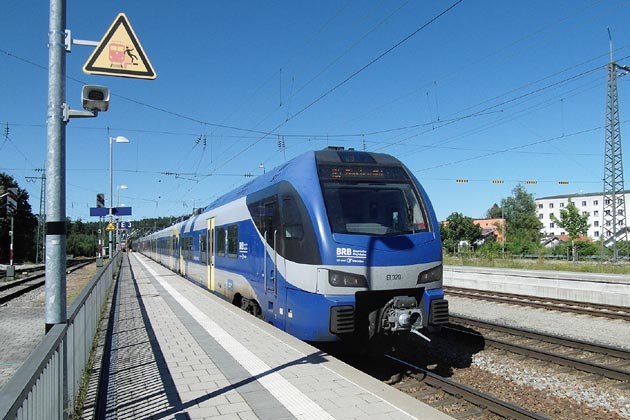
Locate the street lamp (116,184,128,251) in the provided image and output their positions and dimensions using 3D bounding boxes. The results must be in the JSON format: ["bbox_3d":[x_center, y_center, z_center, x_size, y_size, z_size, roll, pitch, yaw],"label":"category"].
[{"bbox_3d":[-15.100,1.200,33.000,0.850,6.200,0.320,2,-4,-25],"label":"street lamp"}]

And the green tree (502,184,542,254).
[{"bbox_3d":[29.600,1.600,60.000,5.700,10.500,5.700,2,-4,-26],"label":"green tree"}]

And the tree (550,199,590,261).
[{"bbox_3d":[26.200,2.100,43.000,4.100,6.500,4.100,2,-4,-26],"label":"tree"}]

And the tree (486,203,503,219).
[{"bbox_3d":[38.700,4.000,90.000,4.600,11.000,4.600,2,-4,-26],"label":"tree"}]

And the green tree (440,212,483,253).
[{"bbox_3d":[21.200,3.600,62.000,6.300,6.400,6.000,2,-4,-26],"label":"green tree"}]

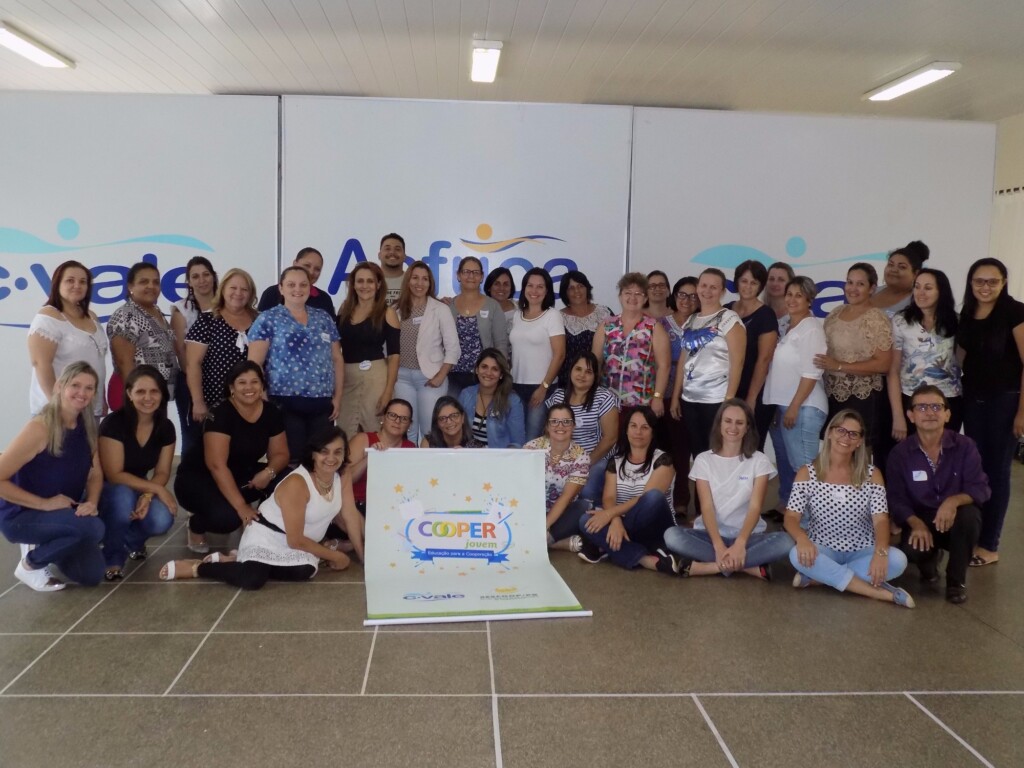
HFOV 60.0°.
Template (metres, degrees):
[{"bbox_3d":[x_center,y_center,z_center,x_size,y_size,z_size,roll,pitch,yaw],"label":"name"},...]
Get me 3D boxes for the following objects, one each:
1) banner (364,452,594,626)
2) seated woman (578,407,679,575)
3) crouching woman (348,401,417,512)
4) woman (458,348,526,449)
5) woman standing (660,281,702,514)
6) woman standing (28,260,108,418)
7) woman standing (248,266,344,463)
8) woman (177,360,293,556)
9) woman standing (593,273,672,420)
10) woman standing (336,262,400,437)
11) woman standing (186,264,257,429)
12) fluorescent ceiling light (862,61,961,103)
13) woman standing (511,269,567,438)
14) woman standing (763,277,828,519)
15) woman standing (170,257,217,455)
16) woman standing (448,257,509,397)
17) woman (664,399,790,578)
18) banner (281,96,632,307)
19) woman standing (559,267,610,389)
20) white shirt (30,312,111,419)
[{"bbox_3d":[-0.205,0.704,4.355,1.030,0.610,0.880,2,6,1],"label":"banner"},{"bbox_3d":[0.661,0.533,4.946,0.540,0.860,0.700,2,7,8],"label":"seated woman"},{"bbox_3d":[-0.707,0.492,5.163,0.580,0.801,0.650,1,6,-6],"label":"crouching woman"},{"bbox_3d":[-0.120,0.328,5.459,0.550,1.089,0.650,3,6,14],"label":"woman"},{"bbox_3d":[1.129,0.097,5.879,0.450,1.605,0.320,2,6,11],"label":"woman standing"},{"bbox_3d":[-2.510,0.110,5.047,0.360,1.610,0.460,7,8,40],"label":"woman standing"},{"bbox_3d":[-1.291,0.106,5.325,0.560,1.608,0.360,-1,7,-22],"label":"woman standing"},{"bbox_3d":[-1.575,0.400,5.037,0.640,1.073,0.680,-2,7,-28],"label":"woman"},{"bbox_3d":[0.714,0.114,5.456,0.500,1.580,0.320,3,7,15],"label":"woman standing"},{"bbox_3d":[-0.895,0.070,5.397,0.430,1.600,0.300,2,6,3],"label":"woman standing"},{"bbox_3d":[-1.762,0.068,5.431,0.520,1.538,0.360,-1,7,-23],"label":"woman standing"},{"bbox_3d":[3.452,-2.612,7.712,0.215,0.075,1.230,1,6,-4],"label":"fluorescent ceiling light"},{"bbox_3d":[0.164,0.072,5.765,0.430,1.638,0.320,3,7,18],"label":"woman standing"},{"bbox_3d":[1.765,0.139,5.570,0.360,1.615,0.460,-4,8,-38],"label":"woman standing"},{"bbox_3d":[-1.899,0.036,5.428,0.450,1.610,0.300,0,7,-15],"label":"woman standing"},{"bbox_3d":[-0.221,-0.045,6.188,0.500,1.672,0.320,2,6,6],"label":"woman standing"},{"bbox_3d":[1.169,0.530,4.849,0.670,0.873,0.650,2,6,9],"label":"woman"},{"bbox_3d":[-0.464,-0.825,7.349,2.840,2.960,0.040,1,6,-3],"label":"banner"},{"bbox_3d":[0.488,0.011,6.184,0.500,1.592,0.320,2,6,6],"label":"woman standing"},{"bbox_3d":[-2.495,-0.113,4.993,0.330,0.610,0.450,7,8,40],"label":"white shirt"}]

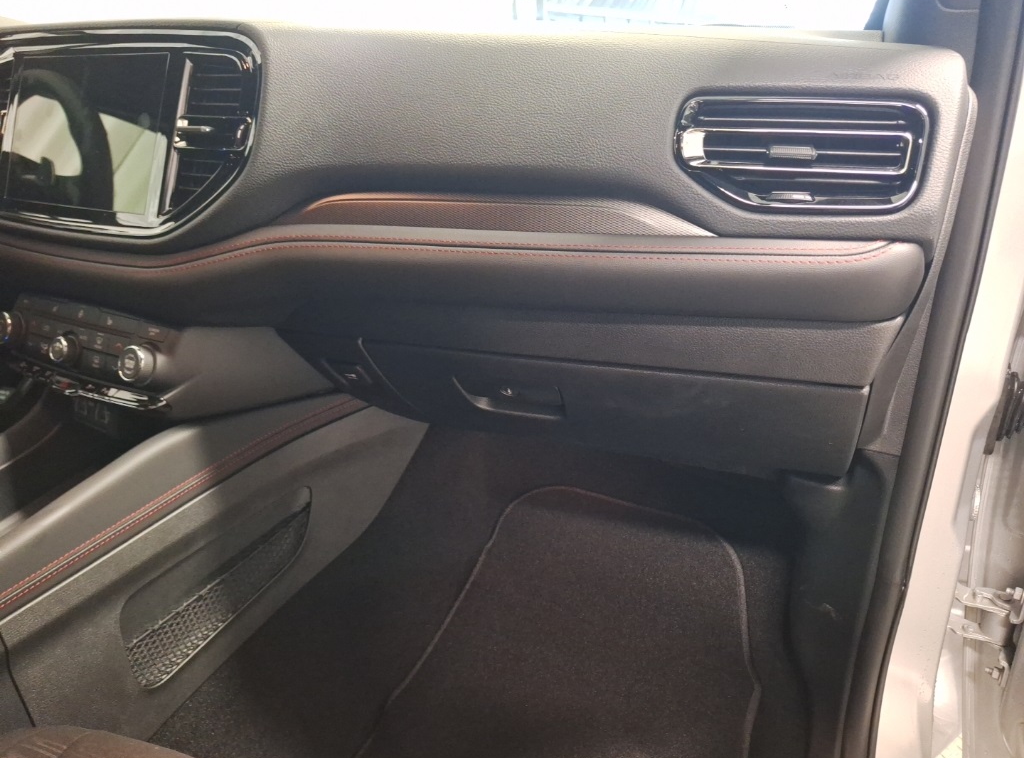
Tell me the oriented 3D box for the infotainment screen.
[{"bbox_3d":[-0.386,-0.223,0.618,0.212,0.135,0.014,12,4,26],"label":"infotainment screen"}]

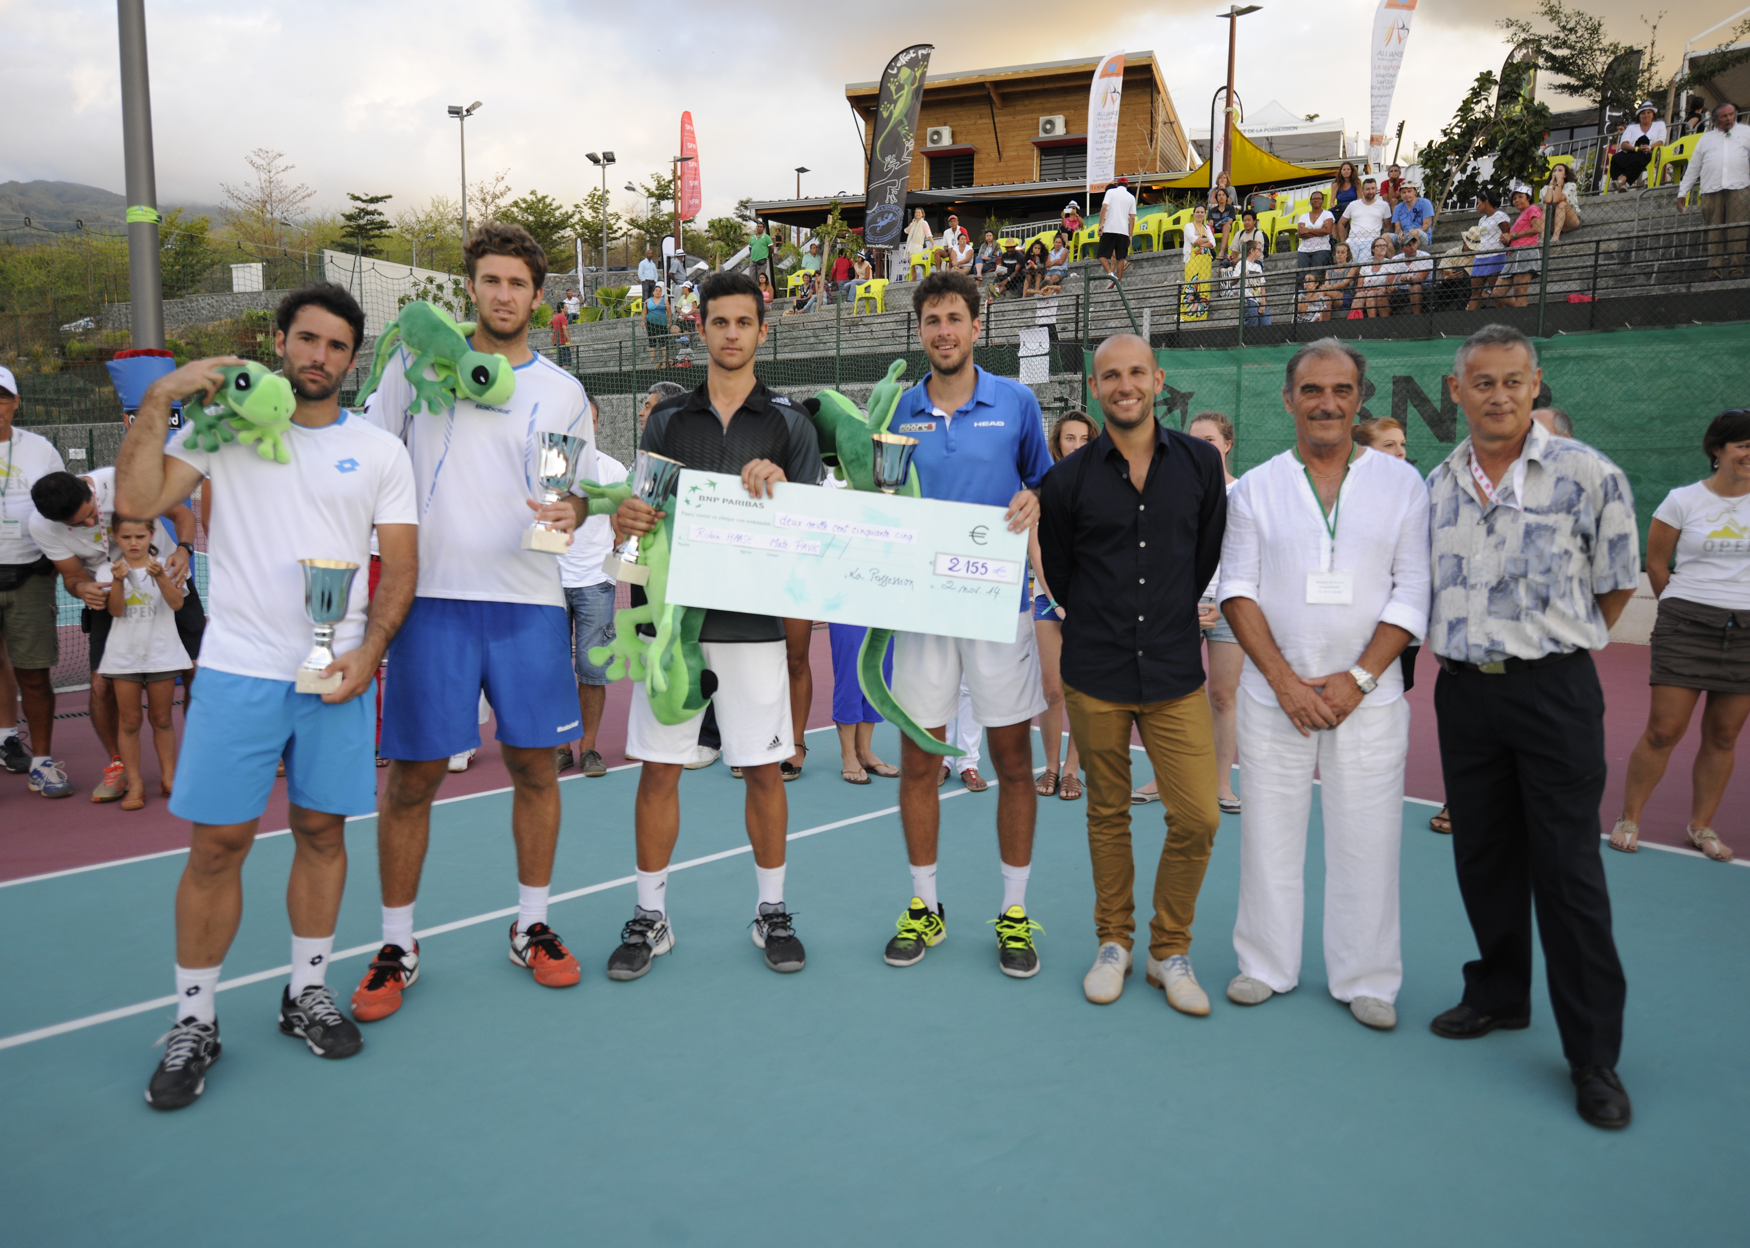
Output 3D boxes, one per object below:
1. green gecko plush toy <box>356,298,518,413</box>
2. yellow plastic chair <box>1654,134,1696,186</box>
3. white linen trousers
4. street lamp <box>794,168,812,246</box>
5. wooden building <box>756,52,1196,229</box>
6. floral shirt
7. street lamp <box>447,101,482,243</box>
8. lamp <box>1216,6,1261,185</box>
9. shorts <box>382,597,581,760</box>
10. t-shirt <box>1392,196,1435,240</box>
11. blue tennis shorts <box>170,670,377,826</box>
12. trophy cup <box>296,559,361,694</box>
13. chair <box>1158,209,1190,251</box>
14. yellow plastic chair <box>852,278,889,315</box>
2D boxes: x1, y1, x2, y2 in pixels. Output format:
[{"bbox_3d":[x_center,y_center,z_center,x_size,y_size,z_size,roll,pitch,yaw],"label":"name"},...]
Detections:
[{"bbox_3d":[-1.124,-0.680,3.170,0.390,0.230,0.270,29,20,33],"label":"green gecko plush toy"},{"bbox_3d":[11.083,-6.347,16.986,0.560,0.800,0.570,-5,9,-40],"label":"yellow plastic chair"},{"bbox_3d":[1.205,0.530,3.385,0.450,0.940,0.320,3,7,17],"label":"white linen trousers"},{"bbox_3d":[-3.229,-17.989,55.250,0.750,4.350,0.750,3,7,20],"label":"street lamp"},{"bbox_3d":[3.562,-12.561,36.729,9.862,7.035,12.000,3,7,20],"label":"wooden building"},{"bbox_3d":[1.566,-0.196,2.980,0.330,0.610,0.490,-6,10,-44],"label":"floral shirt"},{"bbox_3d":[-10.736,-10.816,32.827,0.950,5.690,0.600,3,7,20],"label":"street lamp"},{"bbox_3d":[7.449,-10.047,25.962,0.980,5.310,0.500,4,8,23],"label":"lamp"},{"bbox_3d":[-1.036,0.112,3.280,0.490,0.460,0.300,-1,7,-18],"label":"shorts"},{"bbox_3d":[7.039,-5.303,16.300,0.520,0.580,0.380,6,8,36],"label":"t-shirt"},{"bbox_3d":[-1.408,0.270,2.920,0.450,0.420,0.310,-3,8,-32],"label":"blue tennis shorts"},{"bbox_3d":[-1.194,0.011,2.706,0.122,0.285,0.122,5,11,-25],"label":"trophy cup"},{"bbox_3d":[5.642,-7.331,23.200,0.570,0.770,0.560,8,10,44],"label":"chair"},{"bbox_3d":[-0.092,-6.855,26.100,0.570,0.770,0.560,6,9,38],"label":"yellow plastic chair"}]

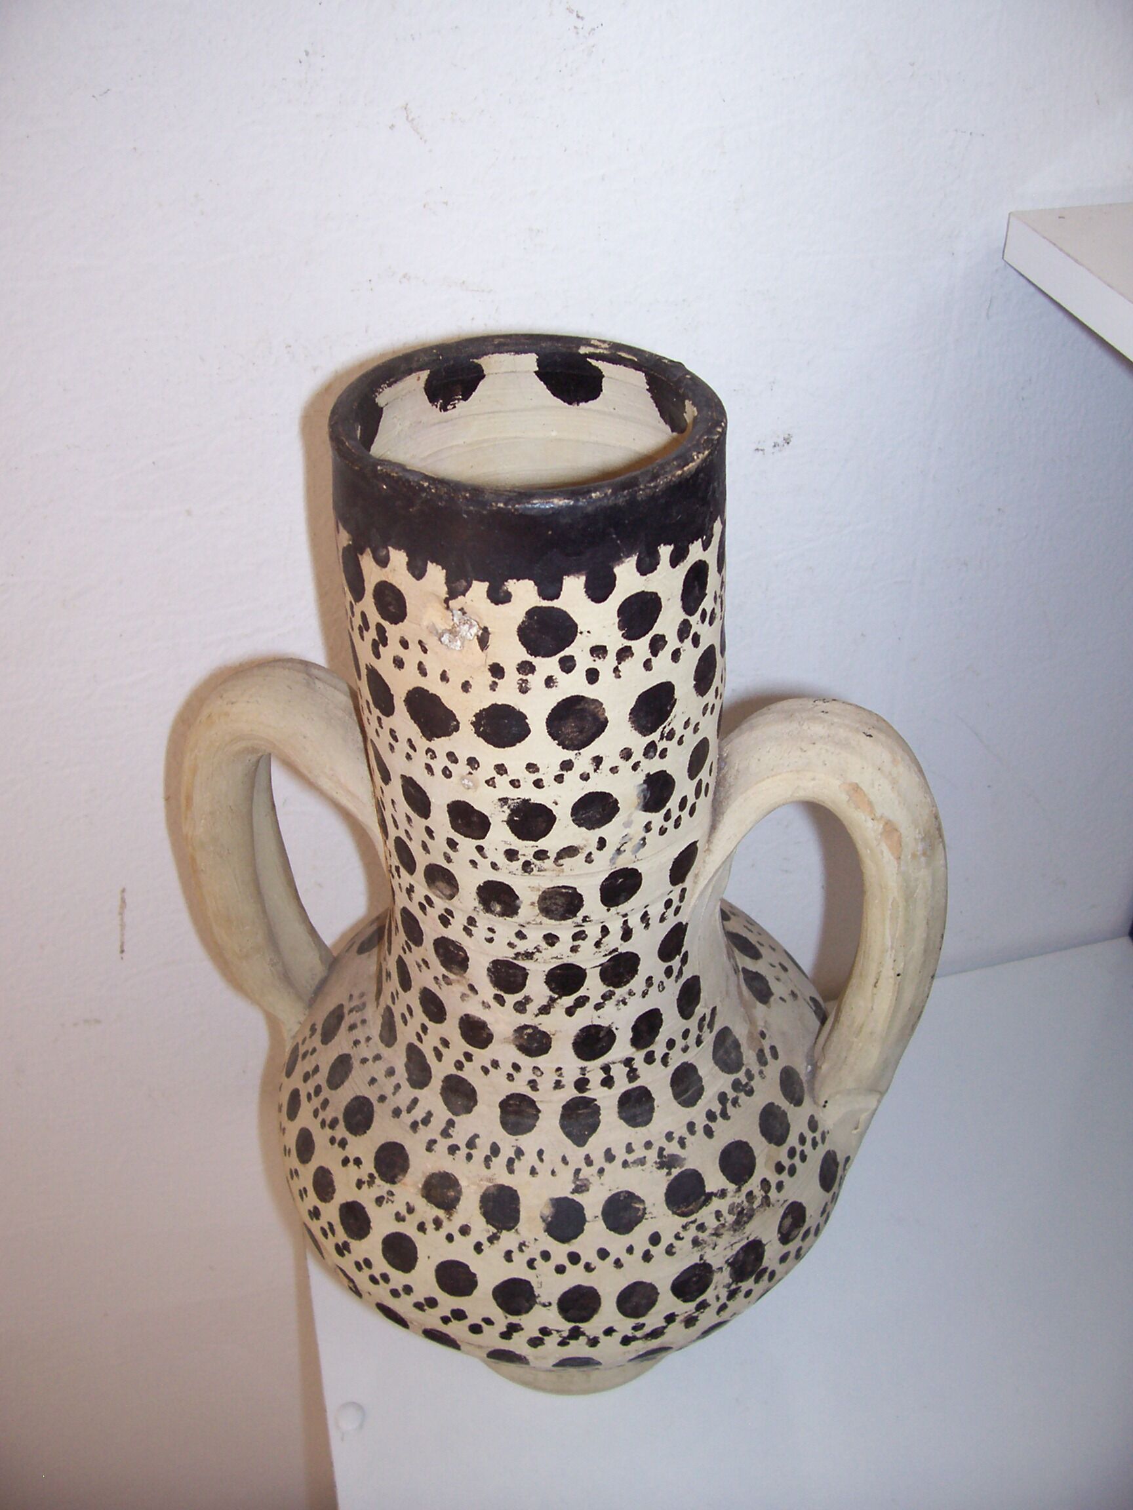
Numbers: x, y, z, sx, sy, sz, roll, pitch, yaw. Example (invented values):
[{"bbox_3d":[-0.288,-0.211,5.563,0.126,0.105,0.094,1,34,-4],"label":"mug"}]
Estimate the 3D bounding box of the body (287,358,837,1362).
[{"bbox_3d":[-0.004,0.067,0.521,0.216,0.403,0.216,4,39,7],"label":"body"}]

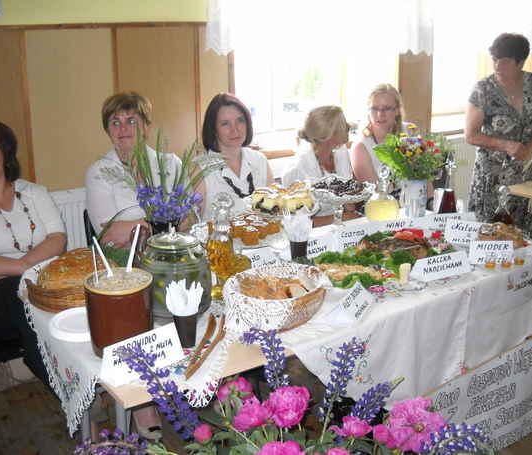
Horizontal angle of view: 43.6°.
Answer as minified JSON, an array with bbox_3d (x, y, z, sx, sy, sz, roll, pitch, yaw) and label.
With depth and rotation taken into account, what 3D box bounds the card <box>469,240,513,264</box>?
[{"bbox_3d":[0.874,0.090,2.604,0.166,0.094,0.065,-1,16,2],"label":"card"}]

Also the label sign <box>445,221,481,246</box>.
[{"bbox_3d":[0.844,0.019,2.721,0.200,0.100,0.060,5,16,19],"label":"label sign"}]

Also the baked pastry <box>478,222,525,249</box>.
[{"bbox_3d":[0.995,0.035,2.829,0.190,0.068,0.170,-6,17,-17],"label":"baked pastry"}]

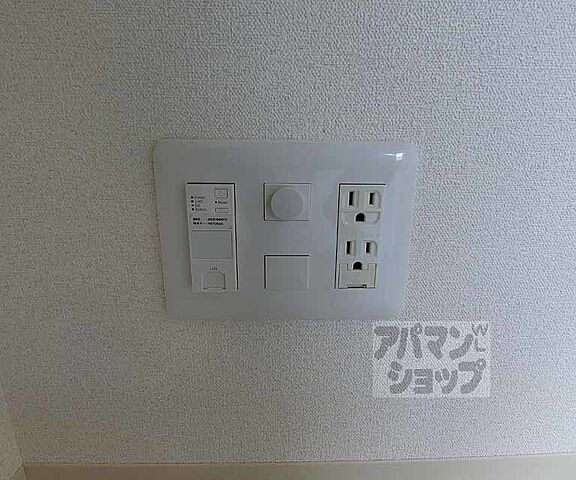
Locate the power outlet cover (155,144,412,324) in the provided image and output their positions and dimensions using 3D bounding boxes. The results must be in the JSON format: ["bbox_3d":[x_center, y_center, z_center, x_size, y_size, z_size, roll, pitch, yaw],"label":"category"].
[{"bbox_3d":[-0.001,-0.001,0.208,0.162,0.120,0.011,0,12,-1],"label":"power outlet cover"}]

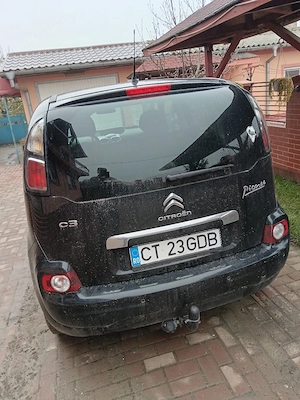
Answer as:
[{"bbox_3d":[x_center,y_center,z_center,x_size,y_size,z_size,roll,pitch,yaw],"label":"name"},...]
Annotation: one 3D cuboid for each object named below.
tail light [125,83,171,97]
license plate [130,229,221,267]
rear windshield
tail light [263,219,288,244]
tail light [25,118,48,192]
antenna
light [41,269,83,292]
[{"bbox_3d":[-0.003,-0.589,1.678,0.245,0.033,0.035,-11,10,-11],"label":"tail light"},{"bbox_3d":[0.152,0.264,1.732,0.520,0.110,0.020,-11,15,-11],"label":"license plate"},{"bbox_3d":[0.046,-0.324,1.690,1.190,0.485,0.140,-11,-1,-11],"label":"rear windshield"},{"bbox_3d":[0.771,0.191,1.914,0.185,0.112,0.080,-13,19,-17],"label":"tail light"},{"bbox_3d":[-0.579,-0.226,1.589,0.130,0.375,0.150,-2,-4,-2],"label":"tail light"},{"bbox_3d":[-0.086,-0.835,1.851,0.035,0.340,0.035,-11,48,-11],"label":"antenna"},{"bbox_3d":[-0.471,0.433,1.663,0.185,0.112,0.080,-9,18,-6],"label":"light"}]

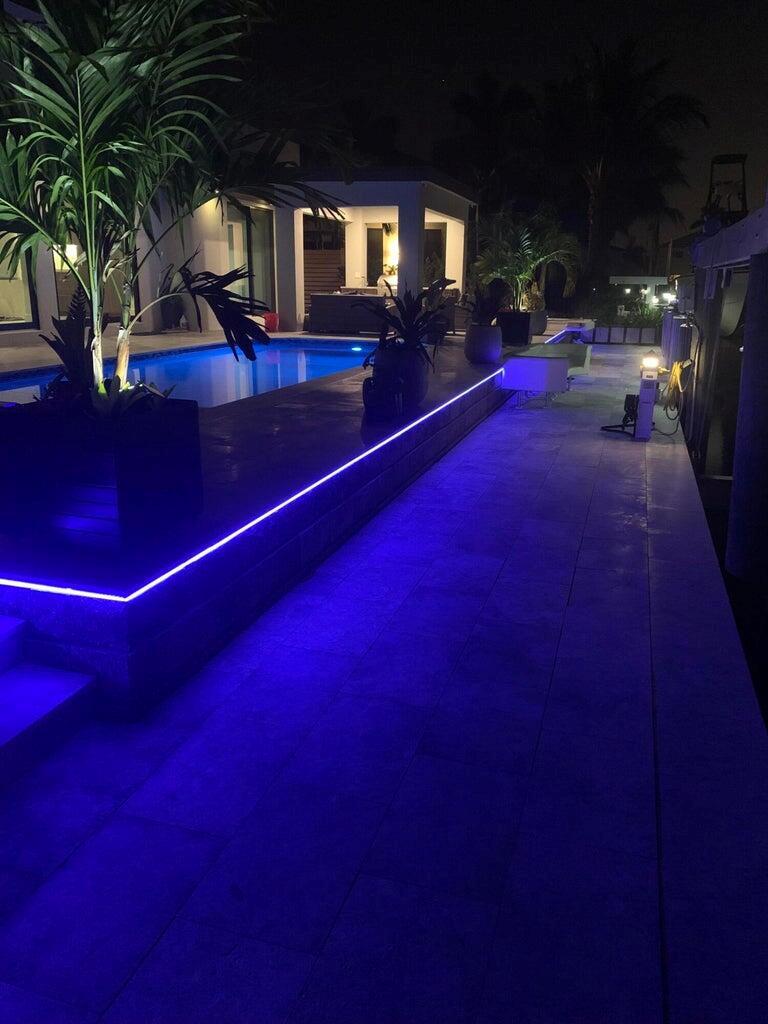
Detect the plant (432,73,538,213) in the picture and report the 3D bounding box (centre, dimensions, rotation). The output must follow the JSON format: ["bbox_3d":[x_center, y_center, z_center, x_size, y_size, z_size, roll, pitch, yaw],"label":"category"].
[{"bbox_3d":[3.697,-11.449,28.947,4.000,8.830,4.000,5,17,17],"label":"plant"}]

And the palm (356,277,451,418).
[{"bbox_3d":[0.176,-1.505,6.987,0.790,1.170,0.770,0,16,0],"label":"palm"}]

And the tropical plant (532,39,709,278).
[{"bbox_3d":[7.444,-10.690,25.562,4.900,9.200,4.900,5,17,17],"label":"tropical plant"}]

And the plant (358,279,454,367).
[{"bbox_3d":[0.176,-1.708,6.928,0.790,0.770,0.770,0,16,0],"label":"plant"}]

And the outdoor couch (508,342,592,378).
[{"bbox_3d":[2.590,-2.241,11.932,1.100,0.750,1.350,5,17,17],"label":"outdoor couch"}]

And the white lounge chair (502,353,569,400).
[{"bbox_3d":[2.216,-1.884,10.848,0.880,0.680,1.200,5,17,17],"label":"white lounge chair"}]

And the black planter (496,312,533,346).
[{"bbox_3d":[2.603,-3.645,15.232,0.600,0.640,0.600,5,17,17],"label":"black planter"}]

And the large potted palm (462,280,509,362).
[{"bbox_3d":[1.520,-2.843,11.418,0.730,1.200,0.730,5,17,17],"label":"large potted palm"}]

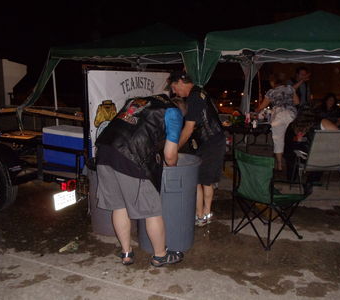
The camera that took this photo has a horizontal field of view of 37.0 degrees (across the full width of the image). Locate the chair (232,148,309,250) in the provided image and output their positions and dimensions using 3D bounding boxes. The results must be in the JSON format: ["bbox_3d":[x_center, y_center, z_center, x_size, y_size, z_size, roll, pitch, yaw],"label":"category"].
[{"bbox_3d":[0.992,0.443,5.060,0.570,0.850,0.560,-7,12,-34],"label":"chair"}]

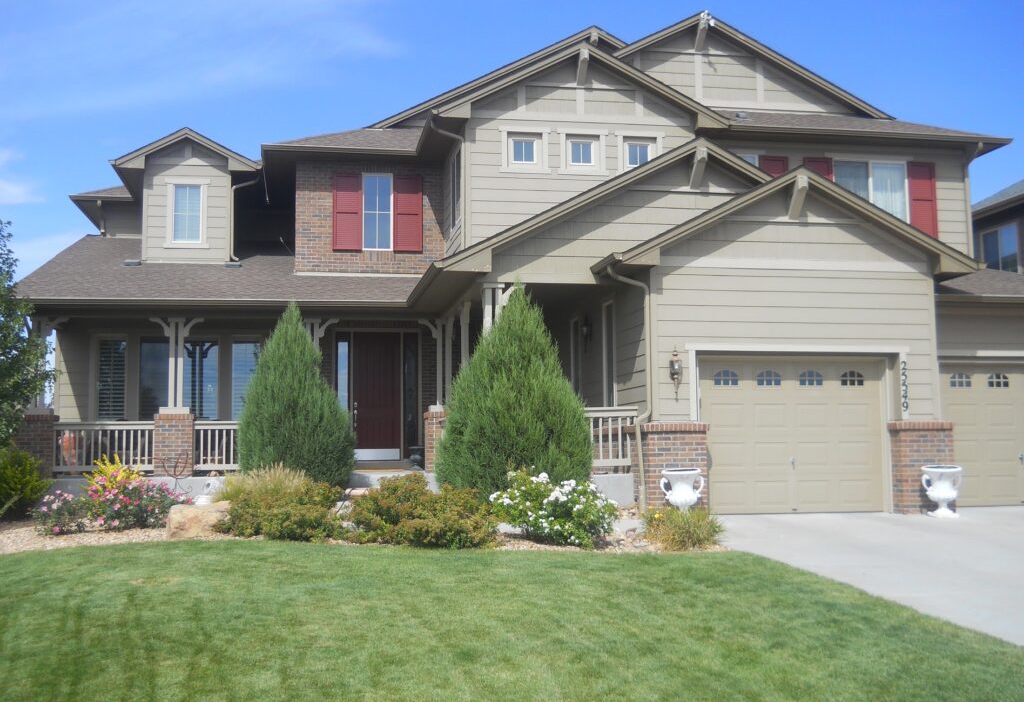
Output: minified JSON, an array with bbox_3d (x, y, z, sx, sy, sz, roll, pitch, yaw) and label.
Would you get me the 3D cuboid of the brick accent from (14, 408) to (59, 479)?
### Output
[{"bbox_3d":[-7.968,1.549,18.259,0.660,1.150,0.640,0,-5,-11],"label":"brick accent"}]

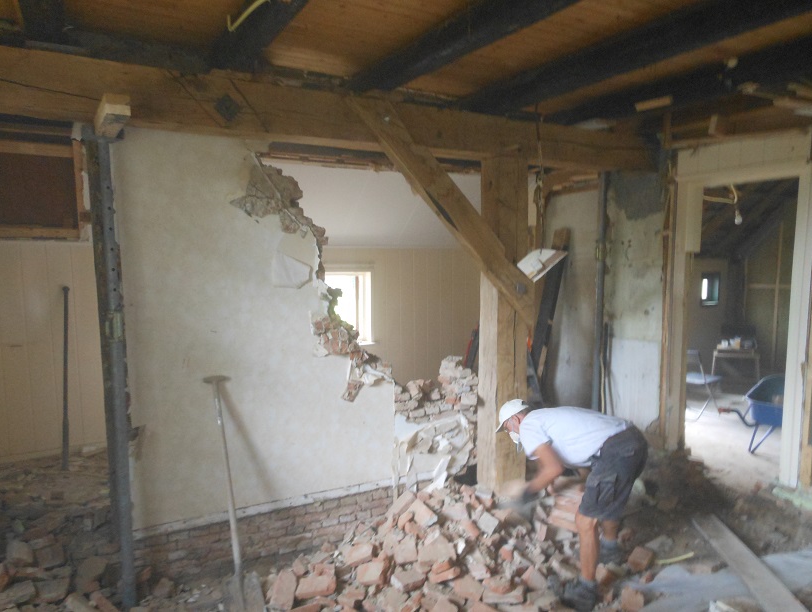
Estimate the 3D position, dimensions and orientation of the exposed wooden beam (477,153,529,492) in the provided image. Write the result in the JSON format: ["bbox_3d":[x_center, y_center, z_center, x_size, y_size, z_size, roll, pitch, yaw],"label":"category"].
[{"bbox_3d":[0.695,0.163,4.188,0.265,2.379,0.220,-3,6,-28],"label":"exposed wooden beam"}]

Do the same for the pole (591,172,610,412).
[{"bbox_3d":[1.518,0.130,4.615,0.095,2.323,0.095,-3,6,-28],"label":"pole"}]

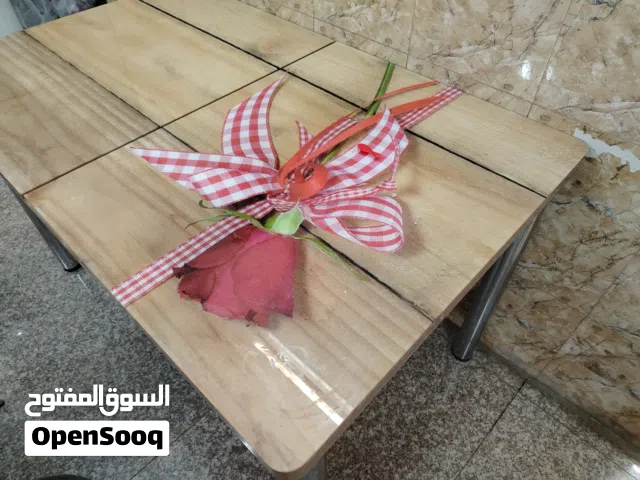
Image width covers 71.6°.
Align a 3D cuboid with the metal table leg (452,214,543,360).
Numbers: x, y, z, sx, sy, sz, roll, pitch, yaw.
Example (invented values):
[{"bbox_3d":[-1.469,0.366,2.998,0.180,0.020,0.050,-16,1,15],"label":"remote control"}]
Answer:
[{"bbox_3d":[0.425,0.096,1.070,0.058,0.725,0.058,35,57,28],"label":"metal table leg"}]

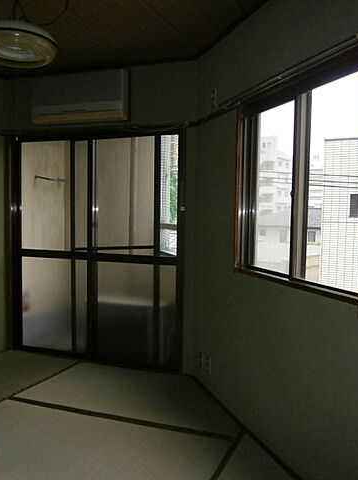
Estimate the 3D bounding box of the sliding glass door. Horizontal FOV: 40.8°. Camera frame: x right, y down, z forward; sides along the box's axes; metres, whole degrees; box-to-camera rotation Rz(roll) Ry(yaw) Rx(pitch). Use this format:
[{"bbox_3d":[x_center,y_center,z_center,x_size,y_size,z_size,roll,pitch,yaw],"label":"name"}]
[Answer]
[{"bbox_3d":[-0.690,0.062,3.871,1.560,1.815,0.100,2,4,21],"label":"sliding glass door"}]

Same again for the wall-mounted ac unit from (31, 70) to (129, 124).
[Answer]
[{"bbox_3d":[-0.766,-1.101,3.721,0.785,0.375,0.170,2,4,21],"label":"wall-mounted ac unit"}]

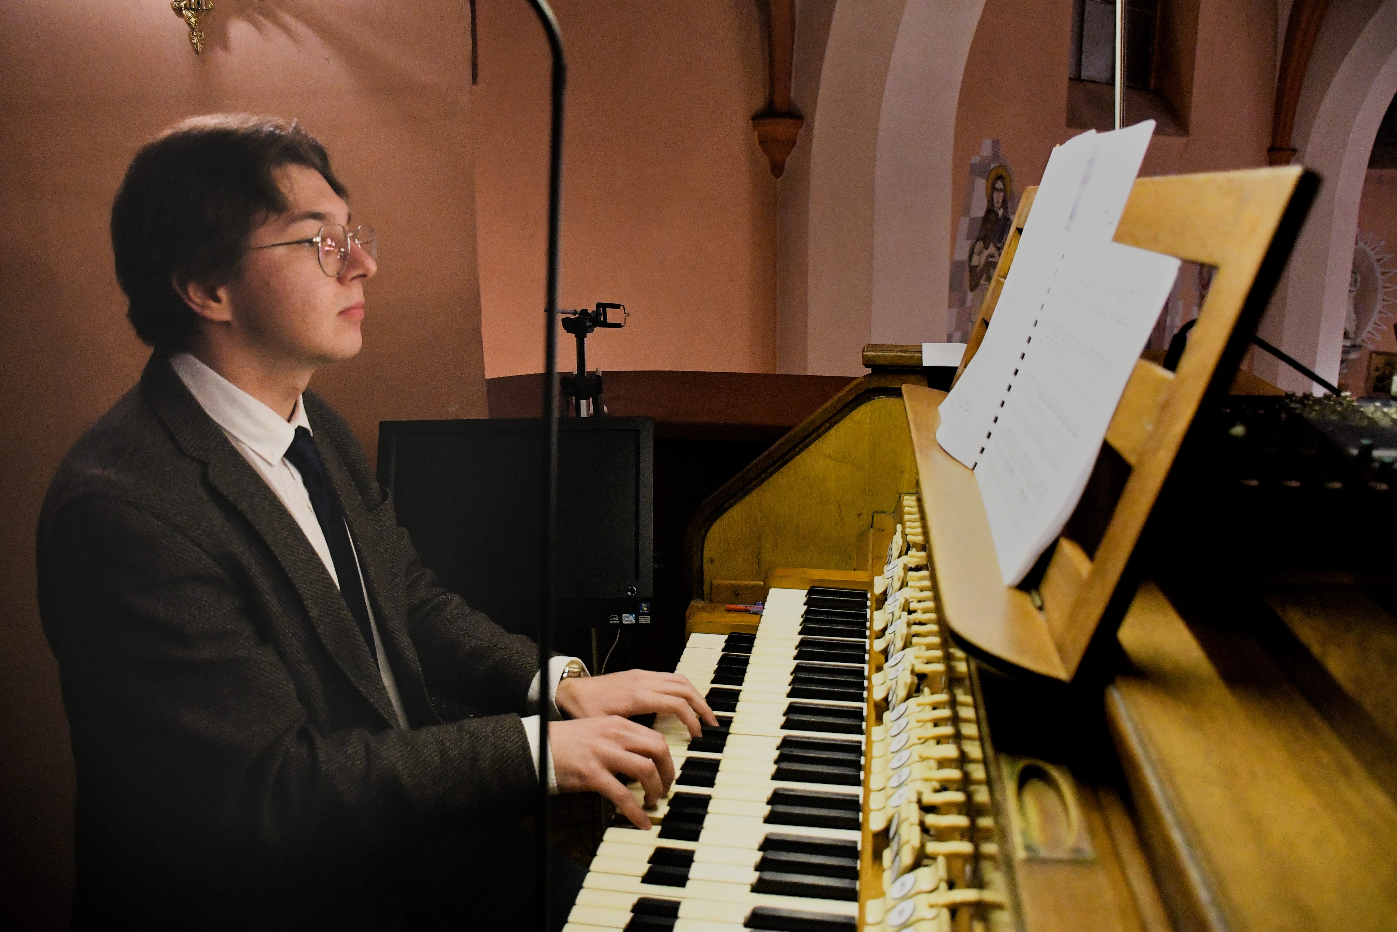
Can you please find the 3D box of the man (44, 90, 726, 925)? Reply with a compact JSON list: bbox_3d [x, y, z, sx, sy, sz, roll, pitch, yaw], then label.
[{"bbox_3d":[-0.344,0.322,1.214,0.740,1.390,0.540,2,16,10],"label":"man"}]

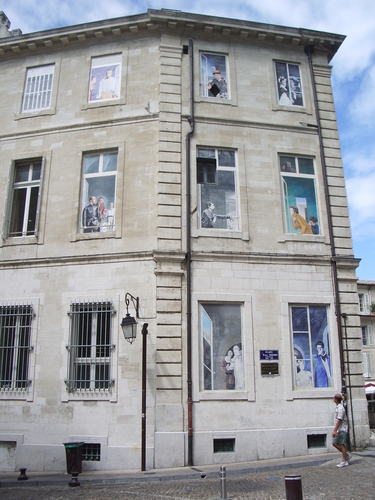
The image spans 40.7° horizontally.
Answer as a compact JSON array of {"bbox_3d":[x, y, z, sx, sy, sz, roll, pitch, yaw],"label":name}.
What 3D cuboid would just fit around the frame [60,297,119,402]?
[{"bbox_3d":[-2.675,2.691,13.882,1.513,2.856,0.200,-4,-15,13],"label":"frame"}]

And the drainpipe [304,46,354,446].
[{"bbox_3d":[4.696,-0.794,16.705,0.300,13.901,0.220,3,-16,-11],"label":"drainpipe"}]

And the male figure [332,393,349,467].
[{"bbox_3d":[3.989,4.663,13.122,0.460,1.750,0.480,2,-16,-8],"label":"male figure"}]

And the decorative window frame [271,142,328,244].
[{"bbox_3d":[3.424,-1.718,15.537,1.600,3.083,0.200,3,-15,-12],"label":"decorative window frame"}]

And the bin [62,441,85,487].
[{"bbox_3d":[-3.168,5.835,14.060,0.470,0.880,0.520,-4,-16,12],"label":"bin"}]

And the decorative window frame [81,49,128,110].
[{"bbox_3d":[-2.879,-6.017,17.779,1.625,2.275,0.200,-4,-16,12],"label":"decorative window frame"}]

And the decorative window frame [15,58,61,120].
[{"bbox_3d":[-5.395,-5.828,18.302,1.605,2.315,0.200,-4,-16,12],"label":"decorative window frame"}]

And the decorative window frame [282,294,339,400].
[{"bbox_3d":[3.813,2.987,15.593,1.761,3.144,0.220,3,-16,-11],"label":"decorative window frame"}]

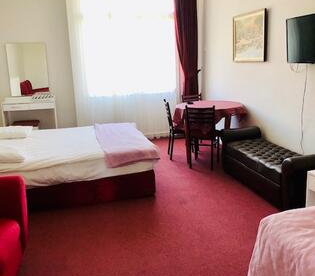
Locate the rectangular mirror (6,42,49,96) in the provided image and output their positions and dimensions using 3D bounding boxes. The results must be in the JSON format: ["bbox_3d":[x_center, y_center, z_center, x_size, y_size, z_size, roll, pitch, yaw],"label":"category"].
[{"bbox_3d":[-2.179,-1.158,5.737,0.625,0.861,0.026,-5,13,-13],"label":"rectangular mirror"}]

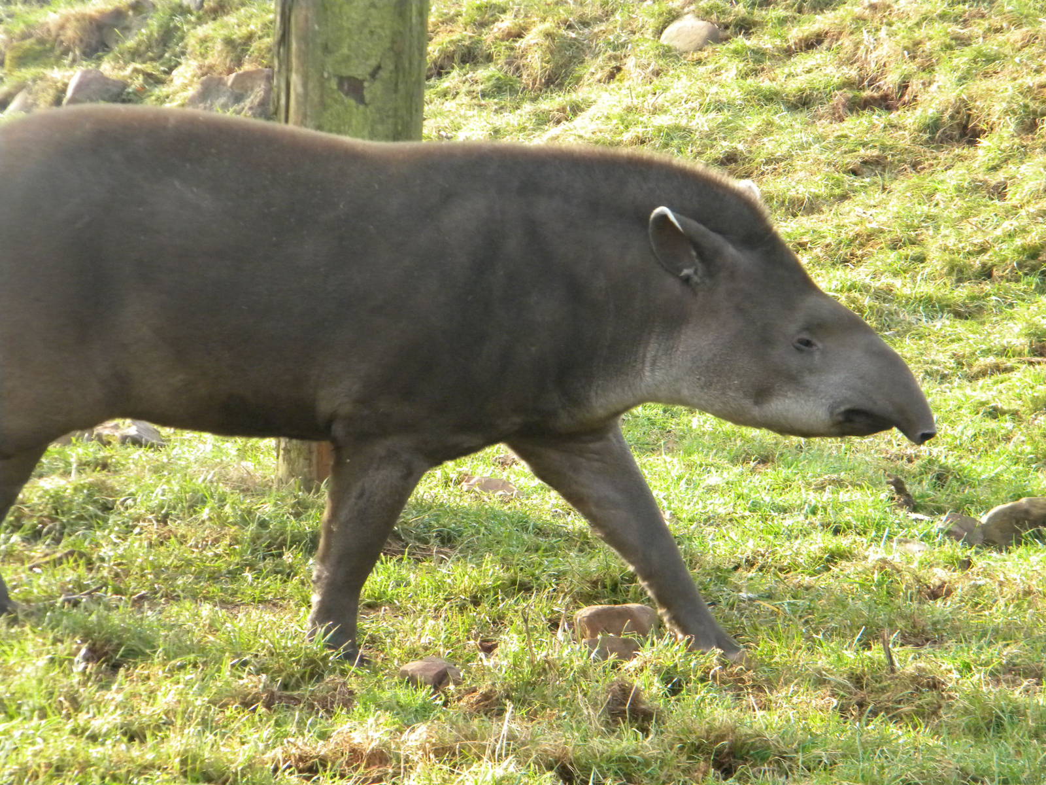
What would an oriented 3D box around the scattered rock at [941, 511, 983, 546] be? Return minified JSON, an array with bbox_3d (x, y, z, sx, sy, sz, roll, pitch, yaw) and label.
[{"bbox_3d":[0.835,0.259,8.500,0.085,0.060,0.070,0,8,0],"label":"scattered rock"}]

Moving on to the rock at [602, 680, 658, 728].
[{"bbox_3d":[0.166,0.485,6.960,0.092,0.068,0.075,0,8,0],"label":"rock"}]

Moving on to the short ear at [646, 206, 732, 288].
[{"bbox_3d":[0.273,-0.237,7.270,0.120,0.122,0.080,3,9,22],"label":"short ear"}]

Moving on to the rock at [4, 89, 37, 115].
[{"bbox_3d":[-1.404,-0.810,12.500,0.110,0.090,0.100,0,8,0],"label":"rock"}]

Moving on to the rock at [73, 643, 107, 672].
[{"bbox_3d":[-0.710,0.435,7.330,0.055,0.043,0.050,0,8,0],"label":"rock"}]

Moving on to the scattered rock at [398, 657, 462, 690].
[{"bbox_3d":[-0.150,0.455,7.230,0.098,0.045,0.080,-2,8,-15],"label":"scattered rock"}]

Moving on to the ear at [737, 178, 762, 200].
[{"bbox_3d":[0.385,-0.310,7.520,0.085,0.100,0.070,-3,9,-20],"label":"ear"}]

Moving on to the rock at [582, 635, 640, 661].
[{"bbox_3d":[0.148,0.427,7.450,0.097,0.043,0.070,0,8,0],"label":"rock"}]

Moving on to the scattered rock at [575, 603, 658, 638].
[{"bbox_3d":[0.158,0.388,7.550,0.138,0.060,0.095,0,8,0],"label":"scattered rock"}]

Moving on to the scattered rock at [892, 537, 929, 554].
[{"bbox_3d":[0.728,0.288,8.400,0.072,0.030,0.055,0,8,0],"label":"scattered rock"}]

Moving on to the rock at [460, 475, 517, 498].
[{"bbox_3d":[-0.070,0.189,8.970,0.115,0.038,0.085,0,8,0],"label":"rock"}]

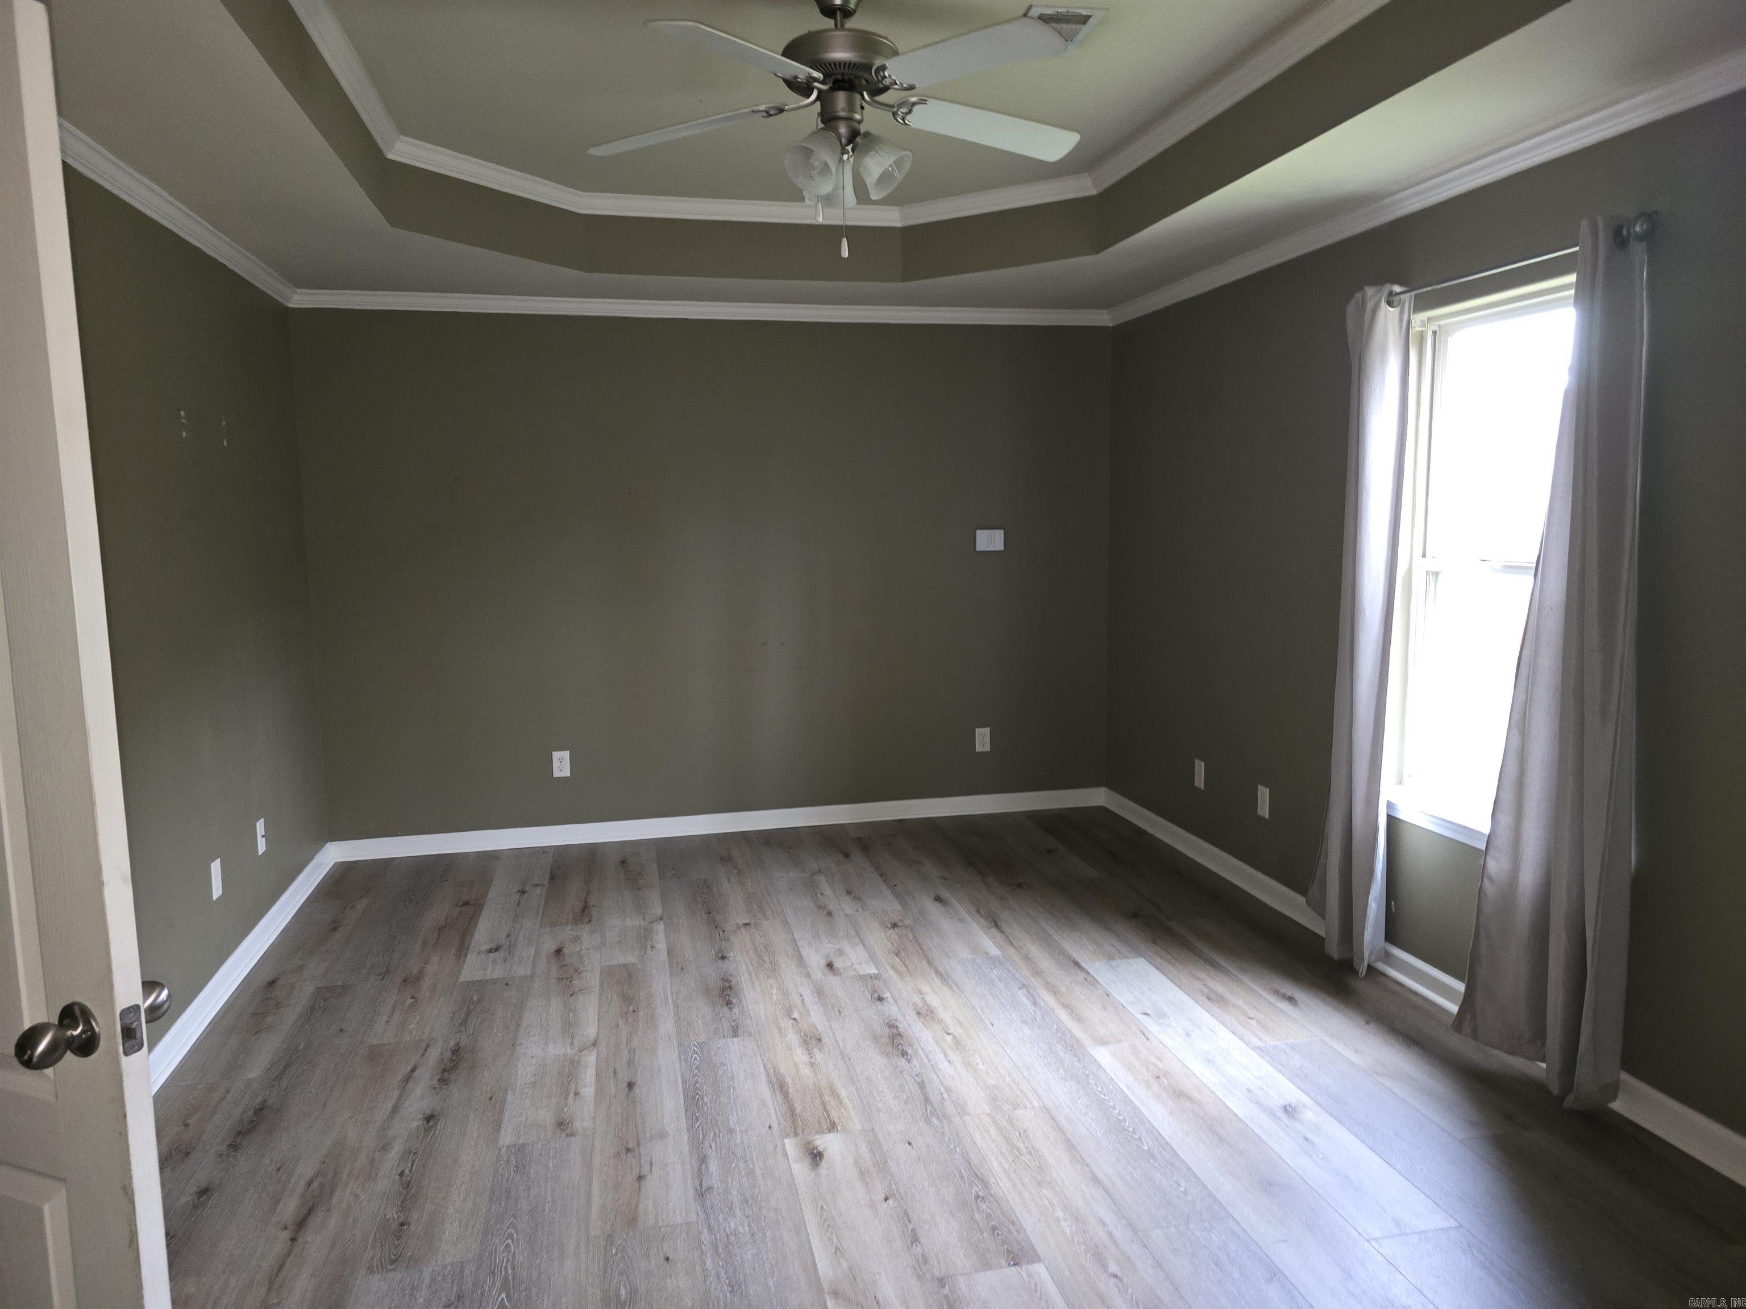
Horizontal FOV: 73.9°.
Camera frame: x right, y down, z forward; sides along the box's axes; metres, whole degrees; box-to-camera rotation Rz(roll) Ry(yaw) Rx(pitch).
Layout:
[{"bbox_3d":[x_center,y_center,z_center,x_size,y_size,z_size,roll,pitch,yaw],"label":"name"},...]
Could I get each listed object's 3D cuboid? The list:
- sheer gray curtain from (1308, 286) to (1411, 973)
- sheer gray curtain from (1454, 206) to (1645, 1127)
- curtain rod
[{"bbox_3d":[1.542,-0.065,3.709,0.115,2.150,0.420,-2,7,-13],"label":"sheer gray curtain"},{"bbox_3d":[1.718,0.030,2.922,0.120,2.150,0.485,-2,7,-13],"label":"sheer gray curtain"},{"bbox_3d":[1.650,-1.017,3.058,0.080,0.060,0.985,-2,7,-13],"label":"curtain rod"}]

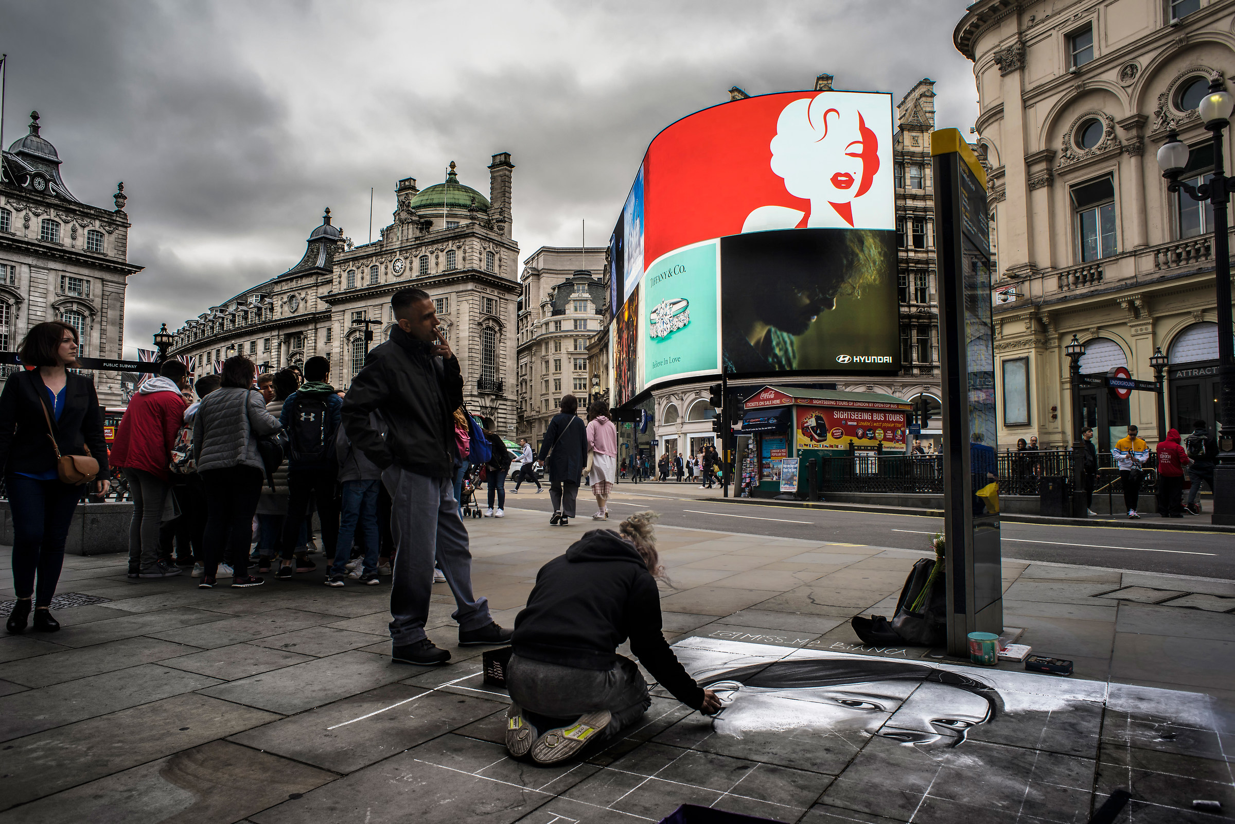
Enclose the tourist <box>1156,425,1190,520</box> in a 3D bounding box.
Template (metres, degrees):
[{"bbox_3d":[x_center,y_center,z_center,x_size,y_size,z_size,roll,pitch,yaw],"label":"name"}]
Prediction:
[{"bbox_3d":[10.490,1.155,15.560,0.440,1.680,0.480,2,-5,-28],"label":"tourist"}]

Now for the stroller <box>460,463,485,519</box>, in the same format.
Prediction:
[{"bbox_3d":[-2.250,0.966,11.420,0.780,1.000,0.480,1,-4,-16],"label":"stroller"}]

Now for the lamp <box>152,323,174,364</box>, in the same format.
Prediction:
[{"bbox_3d":[-8.214,0.096,14.774,0.350,3.420,0.350,0,-4,0],"label":"lamp"}]

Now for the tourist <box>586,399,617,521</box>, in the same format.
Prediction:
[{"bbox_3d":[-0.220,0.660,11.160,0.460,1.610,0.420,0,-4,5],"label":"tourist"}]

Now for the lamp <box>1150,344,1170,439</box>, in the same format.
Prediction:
[{"bbox_3d":[11.120,0.398,16.820,0.390,3.420,0.390,-3,-5,34],"label":"lamp"}]

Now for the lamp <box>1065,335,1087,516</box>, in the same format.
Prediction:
[{"bbox_3d":[8.506,0.258,15.175,0.350,3.400,0.350,2,-5,-28],"label":"lamp"}]

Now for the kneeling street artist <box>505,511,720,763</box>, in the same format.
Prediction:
[{"bbox_3d":[-0.020,0.687,2.722,0.550,0.710,0.760,-2,-5,28],"label":"kneeling street artist"}]

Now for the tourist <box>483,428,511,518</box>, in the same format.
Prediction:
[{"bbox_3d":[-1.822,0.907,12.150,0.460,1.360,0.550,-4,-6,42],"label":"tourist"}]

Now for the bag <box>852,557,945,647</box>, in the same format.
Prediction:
[{"bbox_3d":[1.365,0.878,3.886,0.460,0.400,0.320,-1,-4,18],"label":"bag"}]

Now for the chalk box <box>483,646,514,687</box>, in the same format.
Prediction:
[{"bbox_3d":[-0.396,1.084,3.473,0.270,0.130,0.200,-3,-5,39],"label":"chalk box"}]

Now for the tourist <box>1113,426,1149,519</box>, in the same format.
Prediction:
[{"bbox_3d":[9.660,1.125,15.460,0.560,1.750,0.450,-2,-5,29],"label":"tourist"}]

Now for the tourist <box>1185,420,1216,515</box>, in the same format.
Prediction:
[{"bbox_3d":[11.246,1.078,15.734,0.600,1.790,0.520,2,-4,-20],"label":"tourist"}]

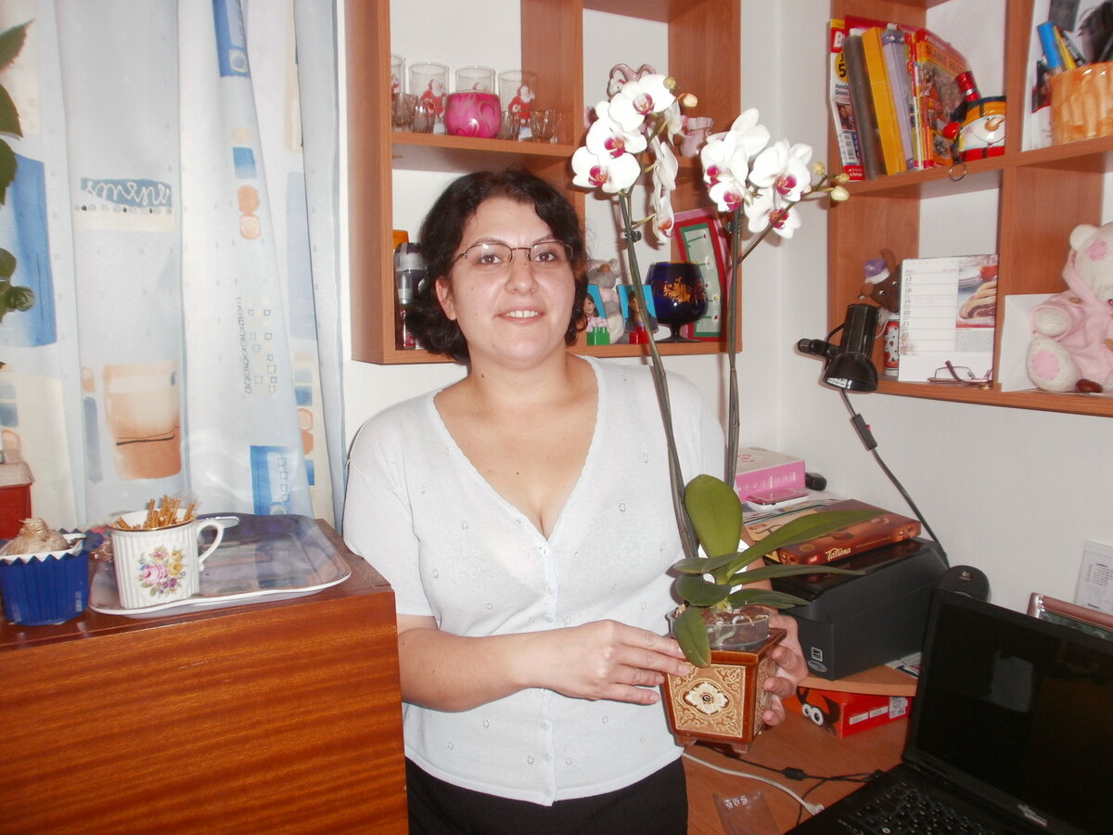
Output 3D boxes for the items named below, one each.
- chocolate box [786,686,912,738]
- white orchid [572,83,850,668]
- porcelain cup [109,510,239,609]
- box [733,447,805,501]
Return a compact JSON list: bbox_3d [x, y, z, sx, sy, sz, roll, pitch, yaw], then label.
[{"bbox_3d":[0.462,0.435,1.341,0.175,0.057,0.170,-4,7,-27],"label":"chocolate box"},{"bbox_3d":[0.163,-0.044,0.860,0.300,0.600,0.210,0,6,3],"label":"white orchid"},{"bbox_3d":[-0.390,0.142,0.835,0.113,0.080,0.085,-4,7,-24],"label":"porcelain cup"},{"bbox_3d":[0.333,0.106,1.526,0.190,0.052,0.143,-8,12,-26],"label":"box"}]

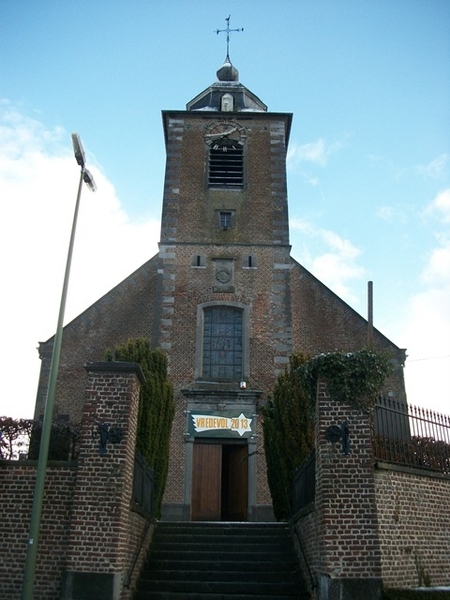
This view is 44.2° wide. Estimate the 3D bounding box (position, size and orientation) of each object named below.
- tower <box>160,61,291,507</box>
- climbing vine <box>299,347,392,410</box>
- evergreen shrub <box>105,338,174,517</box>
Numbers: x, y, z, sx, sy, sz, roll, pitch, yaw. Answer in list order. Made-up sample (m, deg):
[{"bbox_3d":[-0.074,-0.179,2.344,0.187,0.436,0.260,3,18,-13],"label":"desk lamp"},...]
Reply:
[{"bbox_3d":[0.033,-2.095,25.781,5.600,24.200,5.600,1,-24,-1],"label":"tower"},{"bbox_3d":[1.830,1.311,8.460,1.400,1.000,1.200,1,-24,-1],"label":"climbing vine"},{"bbox_3d":[-2.200,3.148,13.908,1.800,4.700,1.800,1,-24,-1],"label":"evergreen shrub"}]

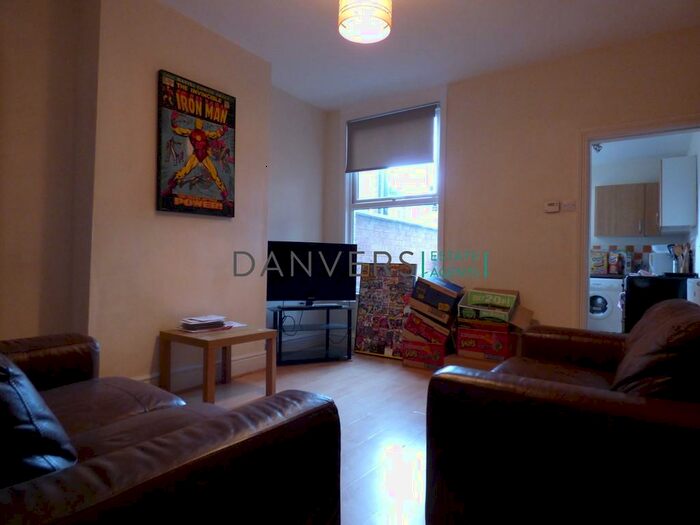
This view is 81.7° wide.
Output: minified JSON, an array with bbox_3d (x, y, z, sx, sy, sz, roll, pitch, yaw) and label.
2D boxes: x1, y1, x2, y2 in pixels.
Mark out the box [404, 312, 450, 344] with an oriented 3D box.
[{"bbox_3d":[0.745,0.590,3.710,0.370,0.180,0.290,24,10,24],"label":"box"}]

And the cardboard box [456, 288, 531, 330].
[{"bbox_3d":[1.157,0.369,3.347,0.420,0.220,0.290,1,0,33],"label":"cardboard box"}]

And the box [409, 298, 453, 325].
[{"bbox_3d":[0.763,0.433,3.690,0.375,0.100,0.290,22,9,25],"label":"box"}]

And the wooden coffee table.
[{"bbox_3d":[-0.899,0.695,2.788,0.550,0.450,0.550,1,0,37],"label":"wooden coffee table"}]

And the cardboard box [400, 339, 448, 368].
[{"bbox_3d":[0.712,0.828,3.681,0.370,0.235,0.290,1,0,26],"label":"cardboard box"}]

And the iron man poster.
[{"bbox_3d":[-1.074,-0.812,2.914,0.030,0.935,0.610,1,0,36],"label":"iron man poster"}]

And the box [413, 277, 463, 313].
[{"bbox_3d":[0.829,0.282,3.770,0.370,0.193,0.273,23,17,25],"label":"box"}]

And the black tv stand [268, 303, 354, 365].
[{"bbox_3d":[-0.402,0.685,3.899,0.769,0.484,0.390,1,0,-25],"label":"black tv stand"}]

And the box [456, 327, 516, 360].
[{"bbox_3d":[1.115,0.655,3.320,0.375,0.240,0.290,1,0,33],"label":"box"}]

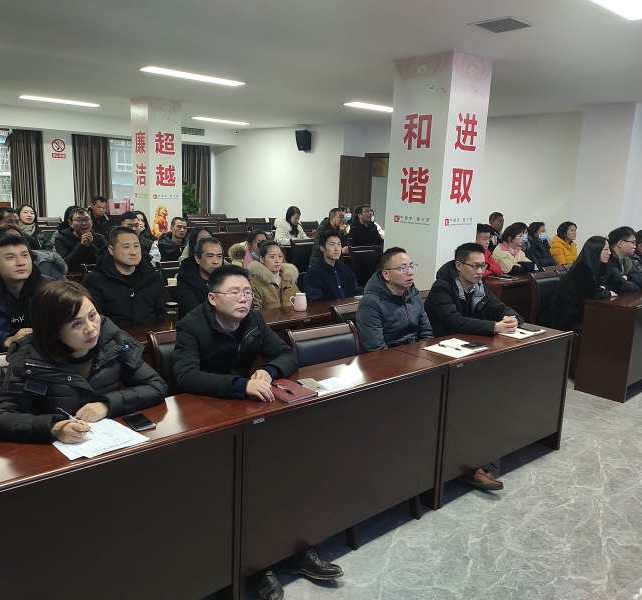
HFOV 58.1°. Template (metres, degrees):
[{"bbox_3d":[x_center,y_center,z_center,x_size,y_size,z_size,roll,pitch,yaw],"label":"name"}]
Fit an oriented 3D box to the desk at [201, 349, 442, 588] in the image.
[{"bbox_3d":[0.045,0.716,2.617,1.180,0.768,0.360,-7,15,-40],"label":"desk"}]

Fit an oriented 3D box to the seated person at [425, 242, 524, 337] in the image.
[{"bbox_3d":[0.989,0.269,3.838,0.620,1.280,0.820,-9,15,-42],"label":"seated person"}]

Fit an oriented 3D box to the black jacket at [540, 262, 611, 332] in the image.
[{"bbox_3d":[2.212,-0.037,5.058,0.500,0.640,0.660,-7,15,-40],"label":"black jacket"}]

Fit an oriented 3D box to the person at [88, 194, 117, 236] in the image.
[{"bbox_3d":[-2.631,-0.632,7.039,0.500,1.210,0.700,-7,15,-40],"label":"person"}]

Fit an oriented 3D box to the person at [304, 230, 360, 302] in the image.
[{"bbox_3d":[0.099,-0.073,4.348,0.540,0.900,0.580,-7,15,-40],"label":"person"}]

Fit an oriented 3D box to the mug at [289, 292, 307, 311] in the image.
[{"bbox_3d":[-0.153,0.010,3.782,0.110,0.108,0.083,2,12,-2],"label":"mug"}]

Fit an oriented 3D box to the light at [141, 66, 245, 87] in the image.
[{"bbox_3d":[-1.396,-2.486,6.444,1.200,0.060,0.300,-7,15,-40],"label":"light"}]

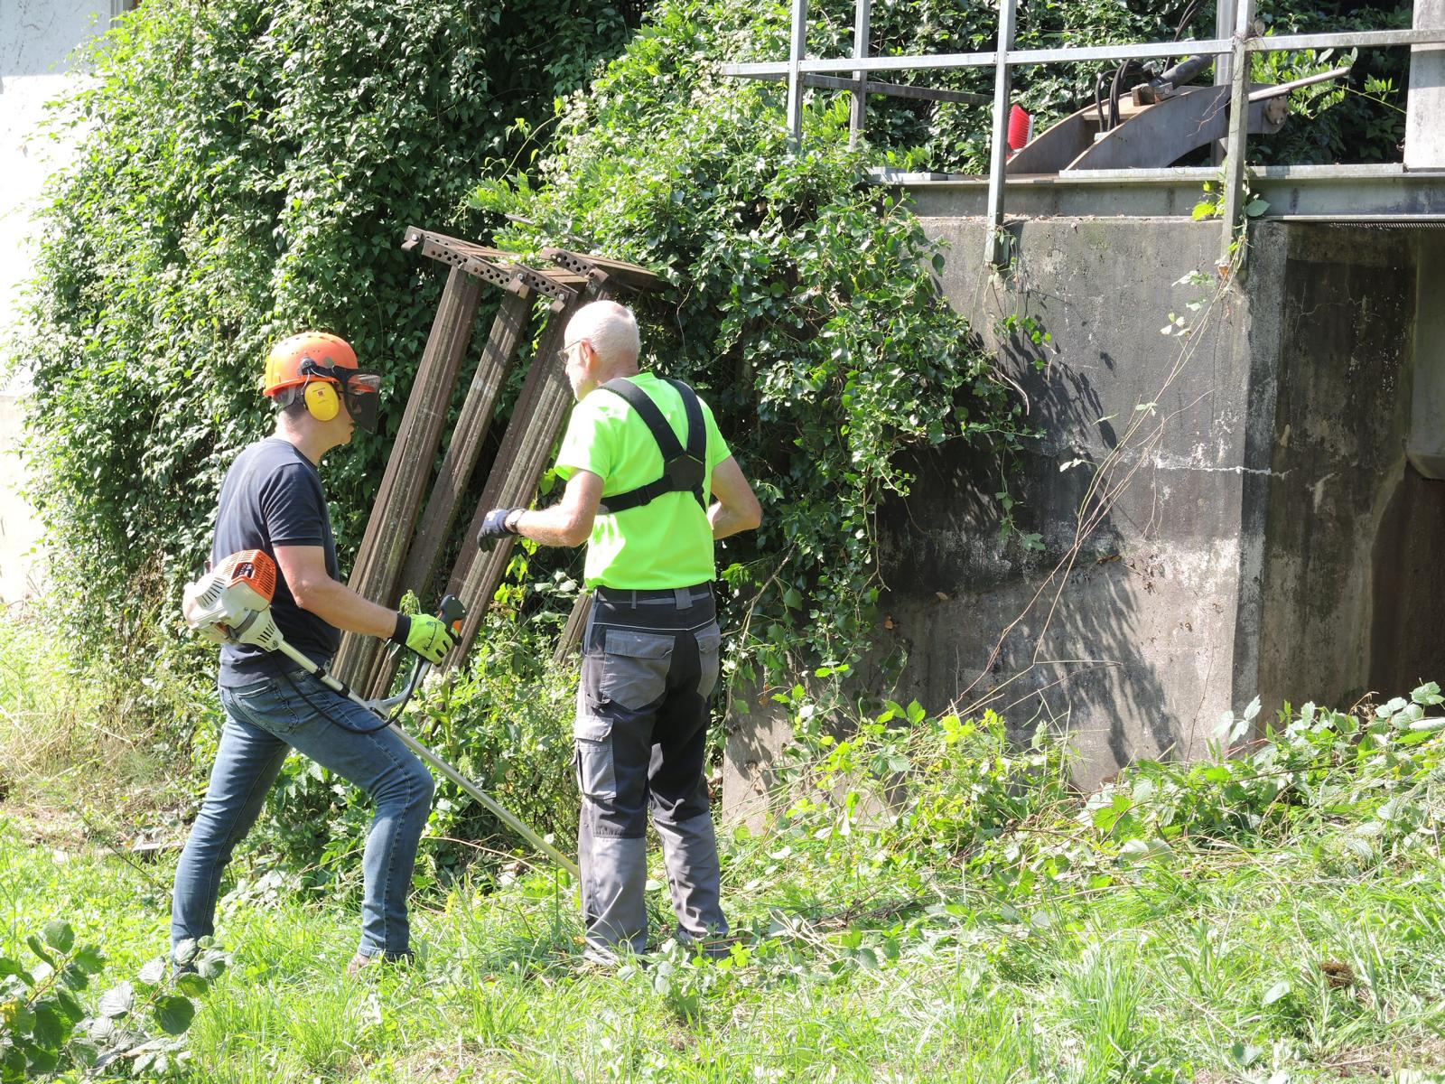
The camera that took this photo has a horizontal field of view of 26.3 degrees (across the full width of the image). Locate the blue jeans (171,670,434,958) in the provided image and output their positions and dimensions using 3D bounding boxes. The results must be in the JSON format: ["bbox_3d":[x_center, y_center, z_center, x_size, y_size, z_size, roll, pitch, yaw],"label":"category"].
[{"bbox_3d":[-1.096,0.696,8.050,0.580,0.780,0.420,0,5,-22],"label":"blue jeans"}]

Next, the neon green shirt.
[{"bbox_3d":[-0.207,-0.160,8.040,0.510,0.570,0.310,-2,6,-38],"label":"neon green shirt"}]

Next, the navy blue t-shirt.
[{"bbox_3d":[-1.159,0.051,8.020,0.310,0.640,0.460,0,5,-20],"label":"navy blue t-shirt"}]

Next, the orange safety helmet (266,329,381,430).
[{"bbox_3d":[-1.037,-0.416,7.980,0.300,0.260,0.240,1,5,-11],"label":"orange safety helmet"}]

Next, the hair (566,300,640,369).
[{"bbox_3d":[-0.309,-0.538,8.020,0.190,0.175,0.165,5,6,32],"label":"hair"}]

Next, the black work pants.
[{"bbox_3d":[-0.190,0.599,8.100,0.440,0.970,0.320,-2,6,-38],"label":"black work pants"}]

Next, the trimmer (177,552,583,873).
[{"bbox_3d":[-0.795,0.529,8.242,1.650,0.400,0.550,39,-17,-32],"label":"trimmer"}]

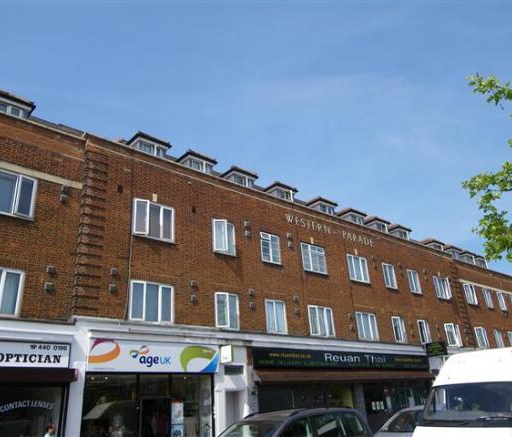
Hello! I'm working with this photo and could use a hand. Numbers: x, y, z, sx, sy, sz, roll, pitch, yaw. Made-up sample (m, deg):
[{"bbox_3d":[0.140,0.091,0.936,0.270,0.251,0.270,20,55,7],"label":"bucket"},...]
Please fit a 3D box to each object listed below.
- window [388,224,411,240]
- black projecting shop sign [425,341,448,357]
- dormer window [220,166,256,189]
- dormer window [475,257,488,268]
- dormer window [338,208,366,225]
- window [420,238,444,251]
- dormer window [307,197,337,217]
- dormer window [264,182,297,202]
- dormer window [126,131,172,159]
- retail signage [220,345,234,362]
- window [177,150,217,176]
[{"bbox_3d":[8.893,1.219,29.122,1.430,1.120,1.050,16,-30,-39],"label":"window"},{"bbox_3d":[8.980,6.434,23.244,0.140,0.590,1.030,16,-30,-39],"label":"black projecting shop sign"},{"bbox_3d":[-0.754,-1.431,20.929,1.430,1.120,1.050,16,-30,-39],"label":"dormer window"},{"bbox_3d":[17.190,3.637,36.258,1.430,1.120,1.050,16,-30,-39],"label":"dormer window"},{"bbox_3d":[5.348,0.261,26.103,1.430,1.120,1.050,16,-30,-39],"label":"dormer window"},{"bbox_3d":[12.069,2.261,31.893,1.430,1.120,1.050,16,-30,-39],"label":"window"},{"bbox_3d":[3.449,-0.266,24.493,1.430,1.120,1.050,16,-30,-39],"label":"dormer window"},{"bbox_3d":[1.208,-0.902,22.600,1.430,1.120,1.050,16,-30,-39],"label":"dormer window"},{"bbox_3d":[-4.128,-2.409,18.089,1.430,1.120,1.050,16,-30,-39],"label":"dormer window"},{"bbox_3d":[-0.881,4.301,14.947,0.110,0.500,0.540,16,-30,-39],"label":"retail signage"},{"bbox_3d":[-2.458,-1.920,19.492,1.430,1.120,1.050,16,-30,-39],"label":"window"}]

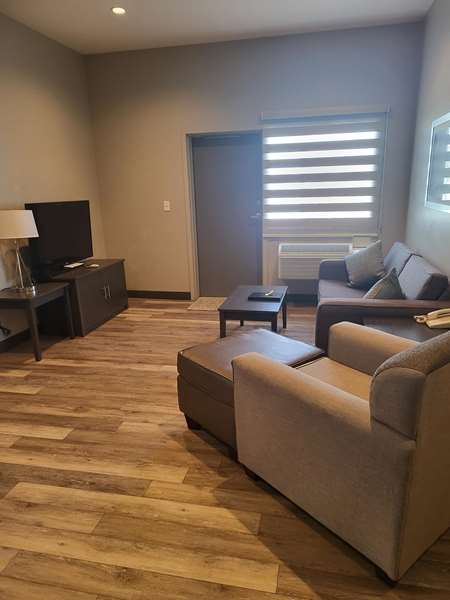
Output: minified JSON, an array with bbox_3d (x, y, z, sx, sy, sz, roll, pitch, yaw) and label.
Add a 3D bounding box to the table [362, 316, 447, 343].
[{"bbox_3d":[1.218,0.457,2.767,0.560,0.540,0.530,2,16,13],"label":"table"}]

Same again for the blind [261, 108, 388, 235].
[{"bbox_3d":[1.081,-1.382,4.661,1.310,1.360,0.080,2,16,13],"label":"blind"}]

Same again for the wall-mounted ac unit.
[{"bbox_3d":[1.119,-0.447,4.859,0.970,0.400,0.200,2,16,13],"label":"wall-mounted ac unit"}]

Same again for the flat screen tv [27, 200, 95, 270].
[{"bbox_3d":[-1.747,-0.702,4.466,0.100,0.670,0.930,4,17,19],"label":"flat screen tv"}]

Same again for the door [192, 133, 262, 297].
[{"bbox_3d":[0.046,-0.969,5.181,0.850,2.020,0.070,2,16,13],"label":"door"}]

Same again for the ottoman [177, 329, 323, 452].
[{"bbox_3d":[0.169,0.559,2.625,0.665,0.490,0.585,-14,20,-36],"label":"ottoman"}]

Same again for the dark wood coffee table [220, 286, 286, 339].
[{"bbox_3d":[0.302,0.195,3.971,0.530,0.450,0.880,2,16,13],"label":"dark wood coffee table"}]

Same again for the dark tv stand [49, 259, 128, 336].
[{"bbox_3d":[-1.585,-0.053,4.799,0.460,0.600,1.060,2,16,14],"label":"dark tv stand"}]

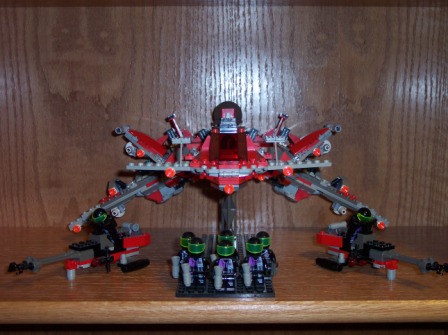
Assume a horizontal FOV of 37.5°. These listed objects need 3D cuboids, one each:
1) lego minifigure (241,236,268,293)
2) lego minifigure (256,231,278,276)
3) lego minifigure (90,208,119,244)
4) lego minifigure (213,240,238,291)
[{"bbox_3d":[0.025,0.079,0.551,0.024,0.043,0.019,0,7,0],"label":"lego minifigure"},{"bbox_3d":[0.034,0.077,0.570,0.025,0.043,0.019,0,7,0],"label":"lego minifigure"},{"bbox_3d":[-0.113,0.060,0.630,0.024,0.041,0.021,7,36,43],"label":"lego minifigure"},{"bbox_3d":[0.002,0.080,0.543,0.024,0.043,0.019,0,7,0],"label":"lego minifigure"}]

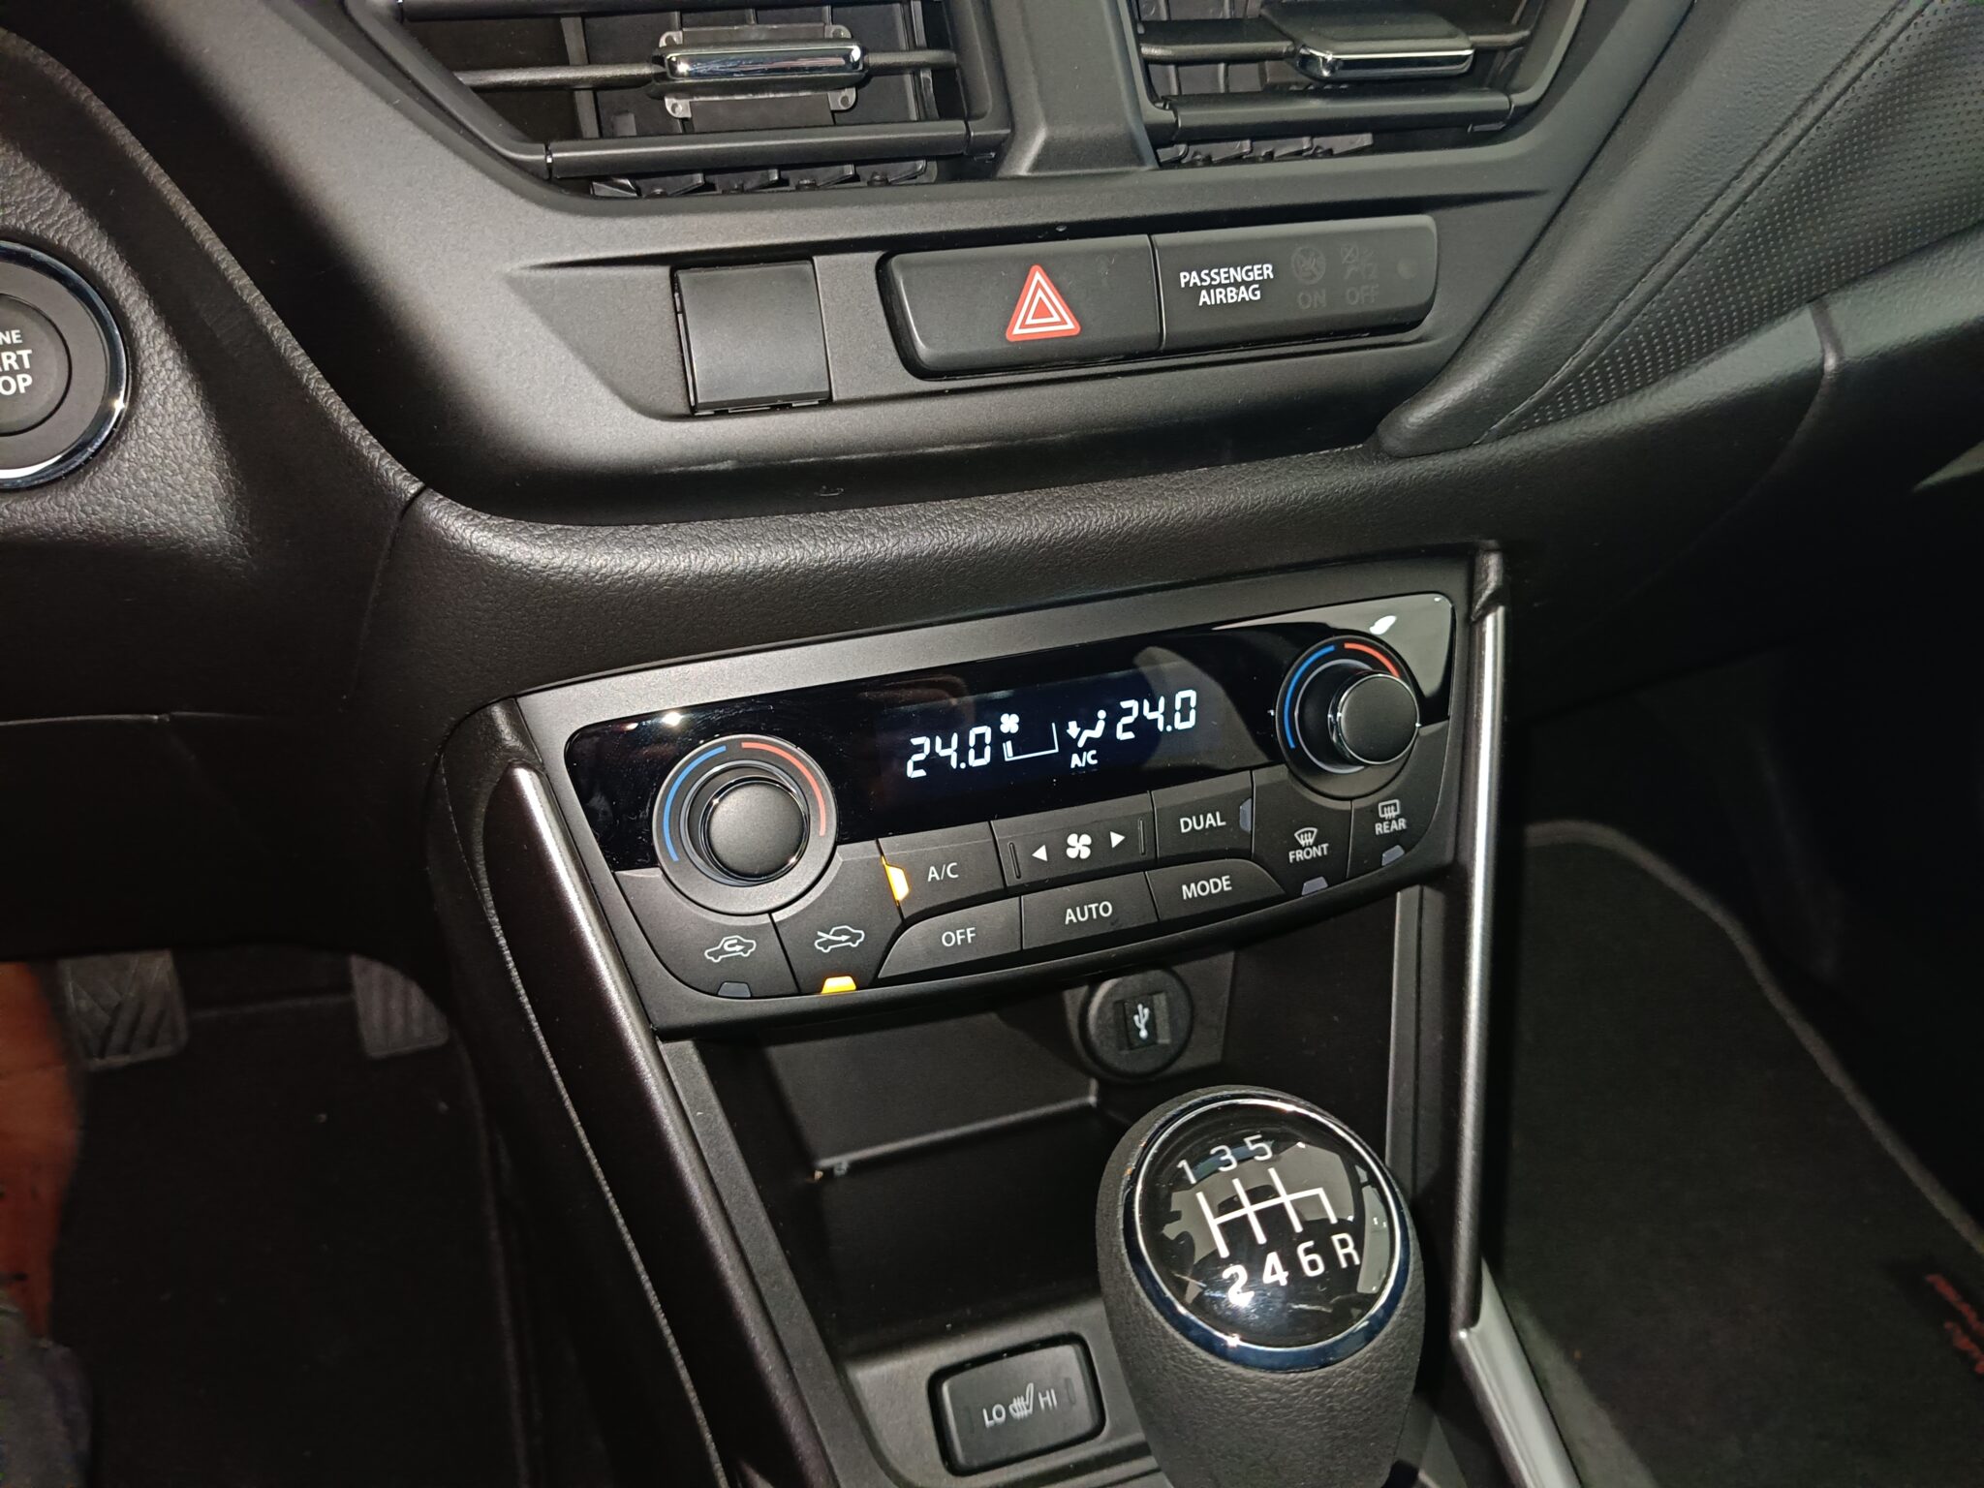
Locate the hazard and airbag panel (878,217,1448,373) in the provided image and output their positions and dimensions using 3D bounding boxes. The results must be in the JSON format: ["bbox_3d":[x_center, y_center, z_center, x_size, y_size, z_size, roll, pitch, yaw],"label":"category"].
[{"bbox_3d":[0.035,-0.092,0.309,0.118,0.024,0.016,-9,9,-16],"label":"hazard and airbag panel"}]

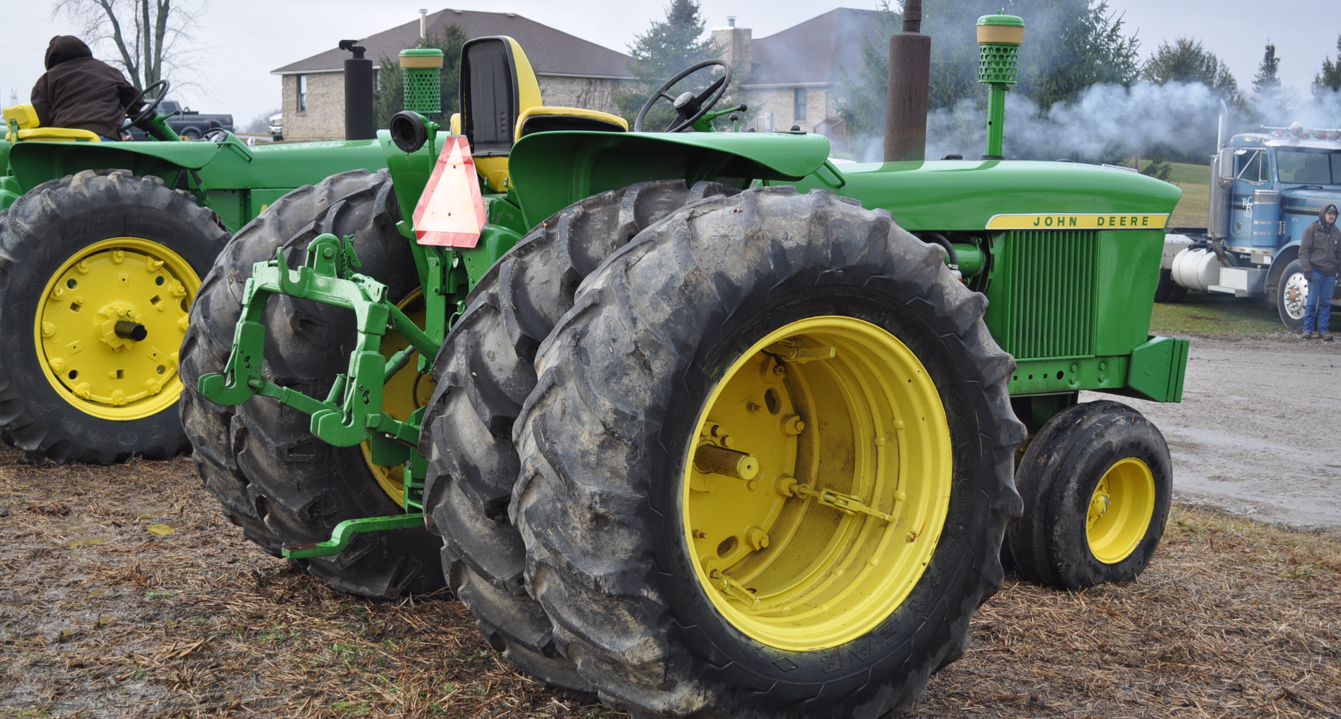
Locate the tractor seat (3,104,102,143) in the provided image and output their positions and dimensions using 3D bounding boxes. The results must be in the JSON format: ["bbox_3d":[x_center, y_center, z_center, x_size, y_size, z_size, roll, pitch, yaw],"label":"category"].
[{"bbox_3d":[-3.315,-1.132,10.227,0.530,0.460,0.550,-3,7,-35],"label":"tractor seat"}]

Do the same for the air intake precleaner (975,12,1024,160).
[{"bbox_3d":[1.245,-1.045,7.395,0.185,0.550,0.185,1,6,0],"label":"air intake precleaner"}]

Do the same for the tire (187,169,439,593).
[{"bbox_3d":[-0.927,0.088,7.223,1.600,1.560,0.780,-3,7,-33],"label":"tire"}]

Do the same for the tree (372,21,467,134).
[{"bbox_3d":[-7.900,-9.100,64.000,3.800,4.000,3.800,1,6,0],"label":"tree"}]

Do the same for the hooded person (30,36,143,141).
[{"bbox_3d":[-3.095,-1.105,10.387,0.780,1.240,0.580,-3,7,-35],"label":"hooded person"}]

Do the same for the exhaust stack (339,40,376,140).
[{"bbox_3d":[-1.855,-1.562,11.214,0.220,0.580,0.170,-3,7,-35],"label":"exhaust stack"}]

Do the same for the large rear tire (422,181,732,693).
[{"bbox_3d":[0.017,0.250,5.806,1.600,1.560,0.460,-3,7,-33],"label":"large rear tire"}]

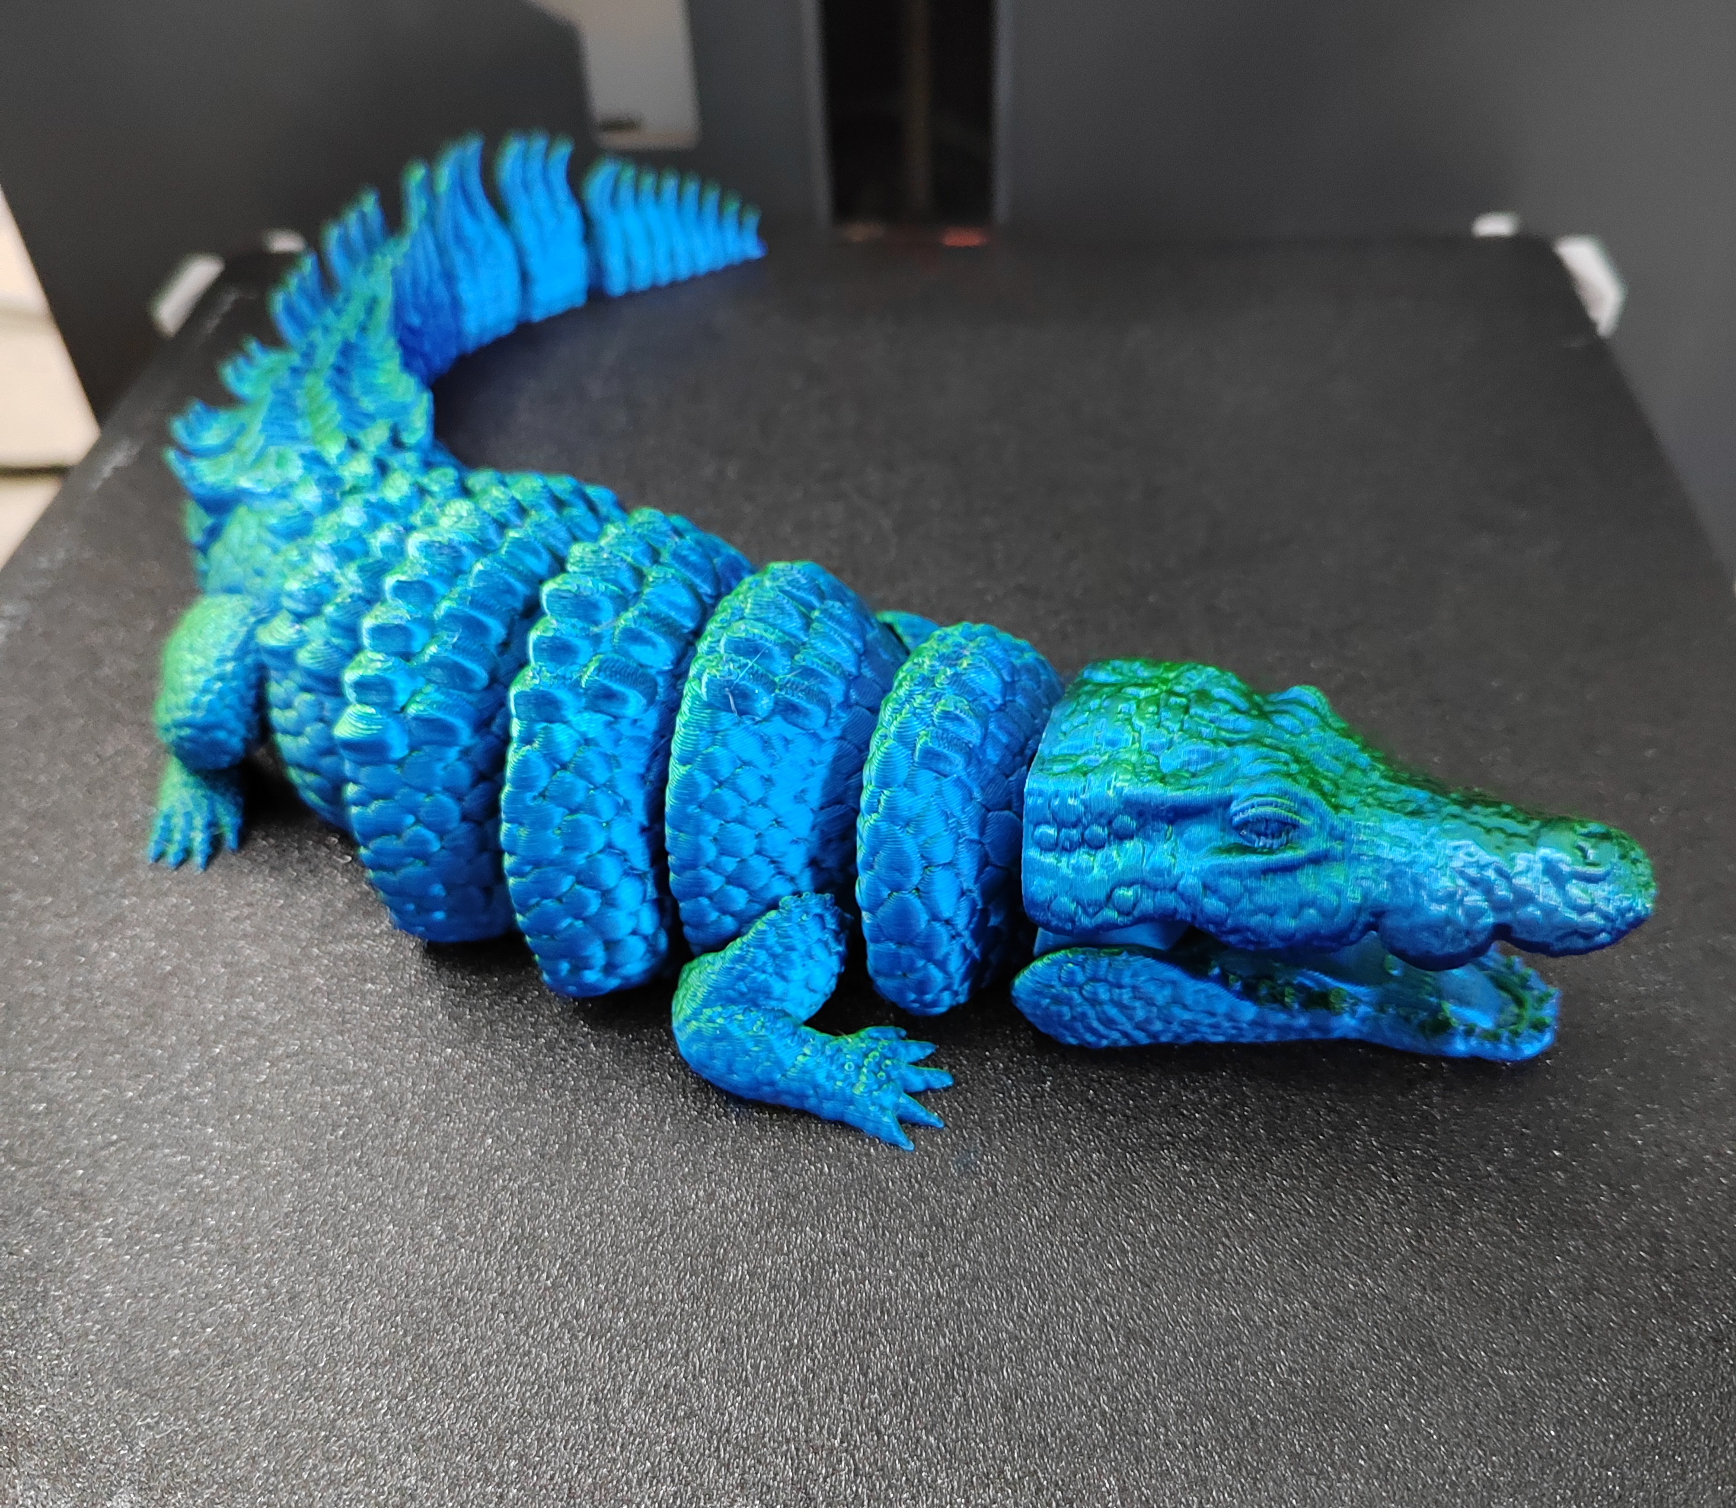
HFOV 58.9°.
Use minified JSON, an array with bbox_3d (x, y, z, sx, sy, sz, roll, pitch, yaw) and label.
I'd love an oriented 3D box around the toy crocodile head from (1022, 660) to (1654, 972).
[{"bbox_3d":[0.048,0.005,0.154,0.061,0.030,0.033,10,46,13],"label":"toy crocodile head"}]

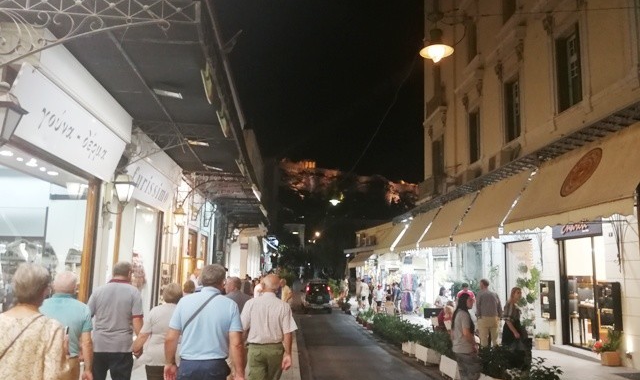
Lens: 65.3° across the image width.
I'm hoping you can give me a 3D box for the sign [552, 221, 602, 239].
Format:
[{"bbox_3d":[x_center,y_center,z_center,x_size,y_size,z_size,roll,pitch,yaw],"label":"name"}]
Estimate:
[{"bbox_3d":[5.896,0.890,11.493,0.140,0.420,1.830,2,-9,-6],"label":"sign"}]

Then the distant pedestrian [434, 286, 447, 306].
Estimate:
[{"bbox_3d":[3.826,3.792,15.631,0.400,1.630,0.480,7,-11,-31],"label":"distant pedestrian"}]

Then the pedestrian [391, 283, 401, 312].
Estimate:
[{"bbox_3d":[4.237,6.002,27.634,0.480,1.670,0.400,9,-12,-37],"label":"pedestrian"}]

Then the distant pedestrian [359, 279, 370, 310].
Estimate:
[{"bbox_3d":[2.211,5.231,24.800,0.500,1.700,0.350,2,-9,-3],"label":"distant pedestrian"}]

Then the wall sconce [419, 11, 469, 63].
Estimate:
[{"bbox_3d":[1.828,-2.352,7.700,0.520,0.740,0.560,2,-9,-6],"label":"wall sconce"}]

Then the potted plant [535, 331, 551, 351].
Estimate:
[{"bbox_3d":[5.479,3.697,12.260,0.280,0.431,0.340,2,-9,-6],"label":"potted plant"}]

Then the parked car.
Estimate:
[{"bbox_3d":[-0.193,6.449,30.425,1.660,1.770,4.000,2,-10,-3],"label":"parked car"}]

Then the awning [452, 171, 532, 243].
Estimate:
[{"bbox_3d":[4.919,0.590,14.461,0.988,1.727,3.522,2,-9,-6],"label":"awning"}]

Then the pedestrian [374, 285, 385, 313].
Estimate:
[{"bbox_3d":[3.240,5.893,27.133,0.500,1.650,0.380,2,-9,0],"label":"pedestrian"}]

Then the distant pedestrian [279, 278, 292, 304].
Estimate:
[{"bbox_3d":[-1.344,4.337,19.637,0.420,1.700,0.500,-8,-13,44],"label":"distant pedestrian"}]

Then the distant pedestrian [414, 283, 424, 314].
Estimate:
[{"bbox_3d":[5.404,5.937,27.135,0.420,1.680,0.480,5,-10,-18],"label":"distant pedestrian"}]

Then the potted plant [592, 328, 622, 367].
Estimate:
[{"bbox_3d":[5.936,3.252,10.349,0.420,0.733,0.450,2,-9,-6],"label":"potted plant"}]

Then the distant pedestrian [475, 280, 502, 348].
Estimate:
[{"bbox_3d":[3.228,2.551,9.463,0.520,1.720,0.340,-1,-9,12],"label":"distant pedestrian"}]

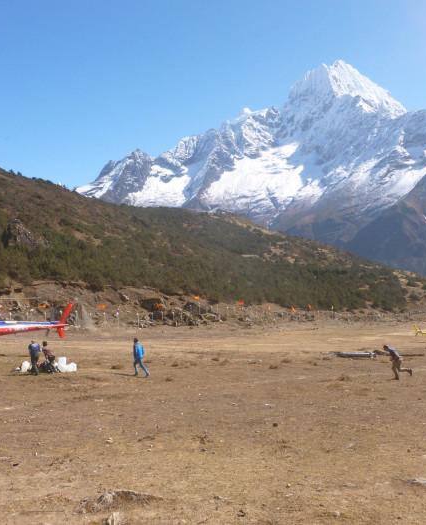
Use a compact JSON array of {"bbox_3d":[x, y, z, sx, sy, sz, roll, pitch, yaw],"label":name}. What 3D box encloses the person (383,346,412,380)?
[{"bbox_3d":[7.286,3.958,22.300,1.100,1.380,0.520,0,-3,3],"label":"person"}]

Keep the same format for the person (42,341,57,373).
[{"bbox_3d":[-7.739,4.497,26.800,0.700,1.420,0.550,-3,-4,39],"label":"person"}]

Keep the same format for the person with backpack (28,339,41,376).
[{"bbox_3d":[-8.260,4.426,26.200,0.550,1.630,0.500,1,-3,-14],"label":"person with backpack"}]

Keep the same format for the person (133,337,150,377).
[{"bbox_3d":[-3.018,4.027,23.900,0.700,1.650,0.550,-2,-4,30],"label":"person"}]

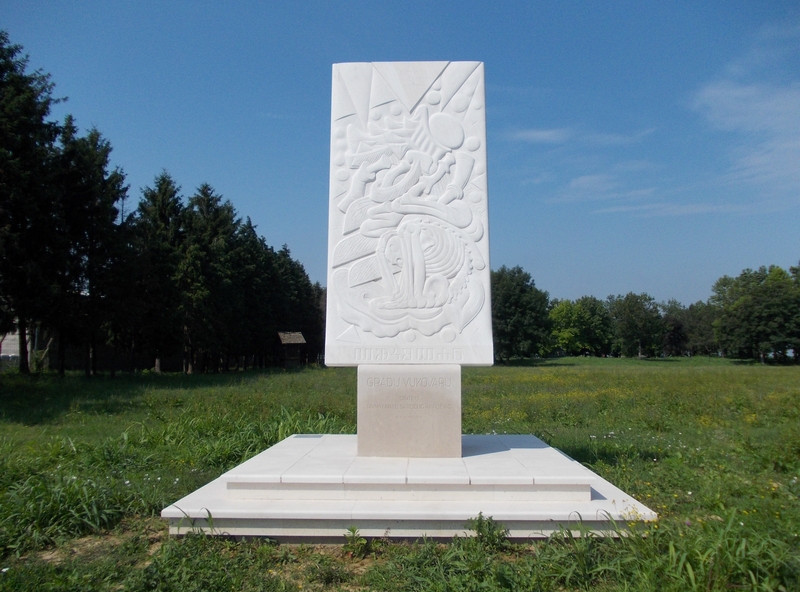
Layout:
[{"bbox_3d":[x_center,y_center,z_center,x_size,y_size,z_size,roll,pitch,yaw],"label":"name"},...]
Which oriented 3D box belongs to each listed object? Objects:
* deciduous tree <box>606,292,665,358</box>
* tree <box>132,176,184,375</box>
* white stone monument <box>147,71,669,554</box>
[{"bbox_3d":[42.968,5.323,117.416,10.580,11.980,10.580,-2,-6,20],"label":"deciduous tree"},{"bbox_3d":[-20.492,-2.140,54.164,4.640,17.140,4.640,2,-6,-21],"label":"tree"},{"bbox_3d":[0.113,-0.205,8.059,4.330,5.200,4.370,0,-6,2],"label":"white stone monument"}]

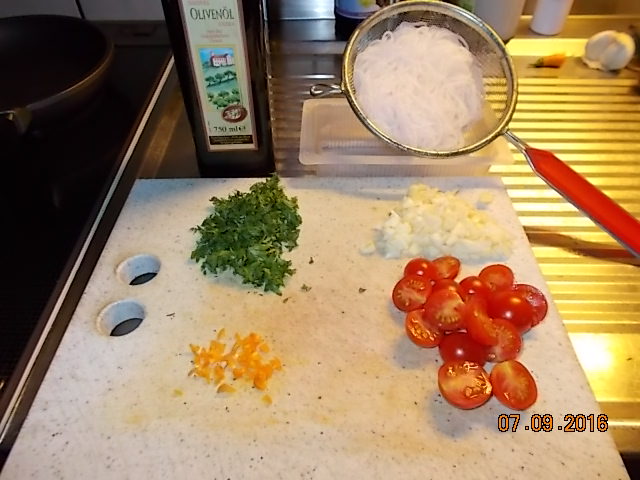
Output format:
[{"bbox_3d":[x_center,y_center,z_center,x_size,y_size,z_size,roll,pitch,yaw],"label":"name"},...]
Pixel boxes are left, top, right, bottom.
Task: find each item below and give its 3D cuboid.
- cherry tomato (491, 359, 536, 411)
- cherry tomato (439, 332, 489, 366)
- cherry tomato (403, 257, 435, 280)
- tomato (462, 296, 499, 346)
[{"bbox_3d":[0.110,0.083,0.273,0.026,0.017,0.029,0,50,0],"label":"cherry tomato"},{"bbox_3d":[0.085,0.067,0.291,0.027,0.016,0.025,0,45,0],"label":"cherry tomato"},{"bbox_3d":[0.070,0.021,0.337,0.022,0.015,0.022,0,45,0],"label":"cherry tomato"},{"bbox_3d":[0.099,0.050,0.296,0.018,0.020,0.028,-10,45,-9],"label":"tomato"}]

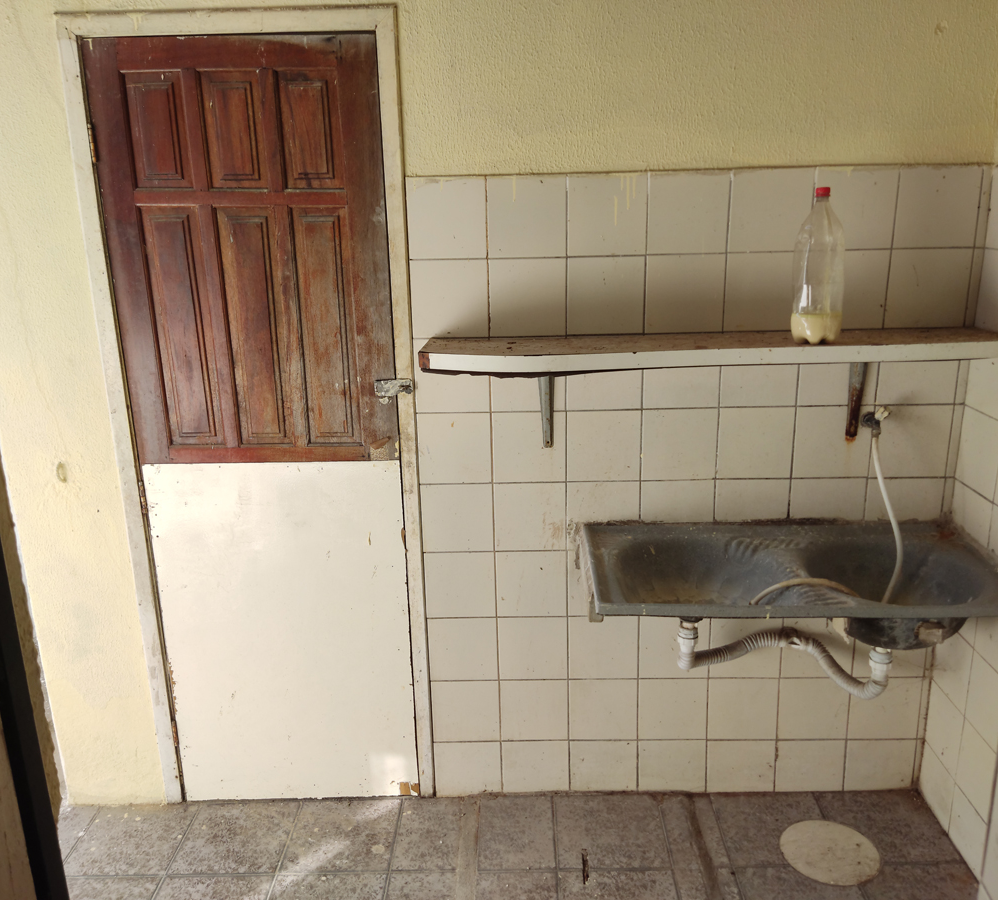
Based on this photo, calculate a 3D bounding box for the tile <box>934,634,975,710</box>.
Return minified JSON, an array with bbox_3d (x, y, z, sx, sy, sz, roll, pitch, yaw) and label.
[{"bbox_3d":[1.225,0.577,2.330,0.010,0.197,0.200,0,15,4],"label":"tile"}]

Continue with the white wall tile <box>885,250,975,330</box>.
[{"bbox_3d":[1.076,-0.405,2.180,0.200,0.197,0.010,-1,15,2],"label":"white wall tile"}]

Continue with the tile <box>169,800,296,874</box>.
[{"bbox_3d":[-0.741,1.095,2.451,0.301,0.010,0.299,-1,15,2],"label":"tile"}]

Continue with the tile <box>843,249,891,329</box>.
[{"bbox_3d":[0.871,-0.400,2.174,0.198,0.195,0.010,-1,15,2],"label":"tile"}]

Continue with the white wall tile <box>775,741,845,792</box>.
[{"bbox_3d":[0.906,0.922,2.538,0.198,0.175,0.010,-1,15,2],"label":"white wall tile"}]

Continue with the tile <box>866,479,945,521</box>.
[{"bbox_3d":[1.091,0.169,2.335,0.200,0.197,0.010,-1,15,2],"label":"tile"}]

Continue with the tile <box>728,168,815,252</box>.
[{"bbox_3d":[0.664,-0.587,2.131,0.198,0.197,0.009,-1,15,2],"label":"tile"}]

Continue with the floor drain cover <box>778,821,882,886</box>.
[{"bbox_3d":[0.892,1.083,2.337,0.252,0.010,0.252,-1,15,2],"label":"floor drain cover"}]

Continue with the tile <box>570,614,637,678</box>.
[{"bbox_3d":[0.298,0.563,2.472,0.200,0.197,0.010,-1,15,2],"label":"tile"}]

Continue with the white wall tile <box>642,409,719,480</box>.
[{"bbox_3d":[0.484,-0.013,2.308,0.200,0.197,0.010,-1,15,2],"label":"white wall tile"}]

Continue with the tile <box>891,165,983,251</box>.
[{"bbox_3d":[1.062,-0.594,2.118,0.198,0.197,0.009,-1,15,2],"label":"tile"}]

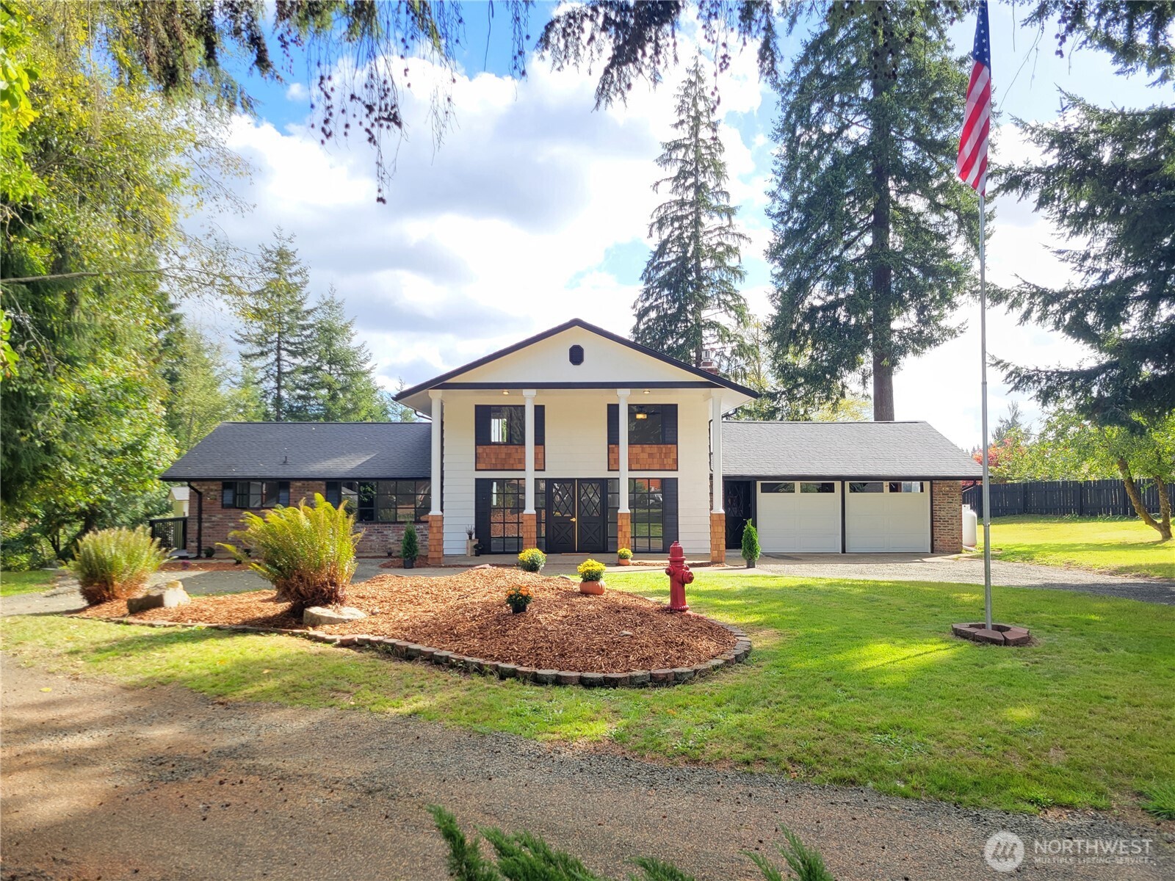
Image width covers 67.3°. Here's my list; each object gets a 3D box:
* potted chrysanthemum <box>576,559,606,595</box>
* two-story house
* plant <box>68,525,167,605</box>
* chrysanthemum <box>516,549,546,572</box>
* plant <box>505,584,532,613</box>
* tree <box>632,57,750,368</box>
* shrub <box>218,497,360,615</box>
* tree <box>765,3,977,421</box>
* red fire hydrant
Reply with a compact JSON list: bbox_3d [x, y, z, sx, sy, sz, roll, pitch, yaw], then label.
[{"bbox_3d":[0.053,1.726,11.217,0.373,0.452,0.373,0,-3,0],"label":"potted chrysanthemum"},{"bbox_3d":[-0.500,0.346,29.231,24.300,6.500,12.200,0,-3,-1],"label":"two-story house"},{"bbox_3d":[-6.706,1.783,12.616,1.378,1.082,1.378,0,-3,0],"label":"plant"},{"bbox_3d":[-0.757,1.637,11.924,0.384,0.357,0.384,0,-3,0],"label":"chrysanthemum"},{"bbox_3d":[-0.745,1.725,9.614,0.280,0.297,0.280,0,-3,0],"label":"plant"},{"bbox_3d":[5.782,-8.532,49.598,6.534,26.755,6.534,0,-3,0],"label":"tree"},{"bbox_3d":[-3.780,1.429,11.235,1.729,1.487,1.729,0,-3,0],"label":"shrub"},{"bbox_3d":[13.847,-11.189,42.744,10.046,31.241,10.046,0,-3,0],"label":"tree"},{"bbox_3d":[1.210,1.769,11.515,0.330,0.886,0.330,-3,-5,42],"label":"red fire hydrant"}]

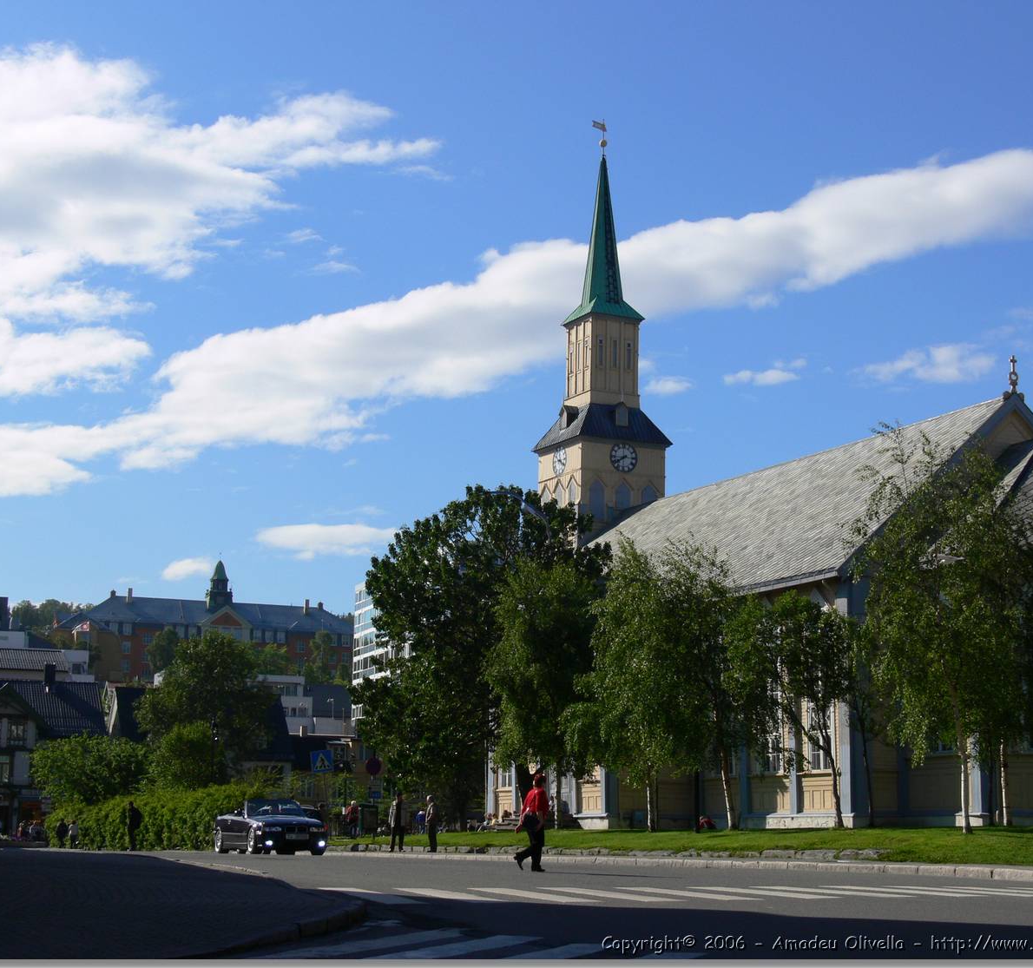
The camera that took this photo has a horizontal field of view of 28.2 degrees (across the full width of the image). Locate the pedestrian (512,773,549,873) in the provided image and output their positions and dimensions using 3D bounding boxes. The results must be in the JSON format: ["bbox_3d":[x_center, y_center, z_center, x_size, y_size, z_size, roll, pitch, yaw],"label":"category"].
[{"bbox_3d":[0.270,5.882,35.762,0.600,1.690,0.530,4,-10,-17],"label":"pedestrian"}]

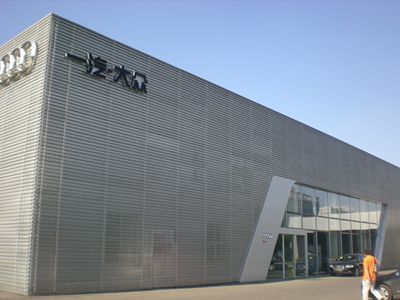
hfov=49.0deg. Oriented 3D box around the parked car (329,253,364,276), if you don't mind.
[{"bbox_3d":[11.400,8.460,32.400,1.830,1.460,4.850,-11,-17,42],"label":"parked car"}]

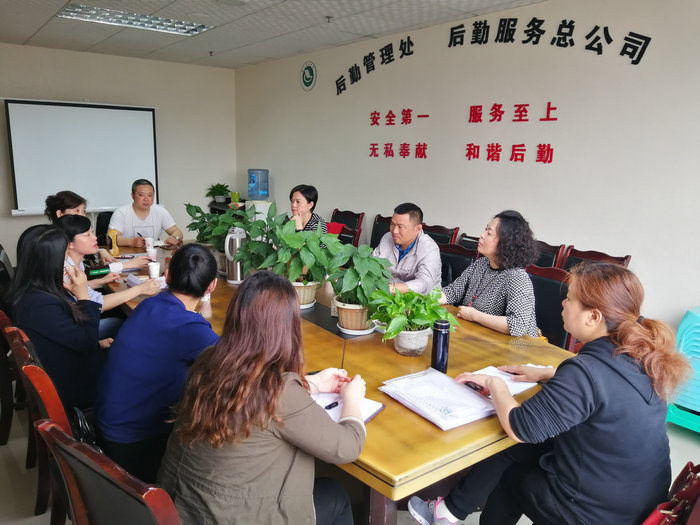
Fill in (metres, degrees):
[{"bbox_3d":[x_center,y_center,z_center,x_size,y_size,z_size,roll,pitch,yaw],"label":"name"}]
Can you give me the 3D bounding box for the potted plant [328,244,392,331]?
[{"bbox_3d":[0.051,0.111,2.621,0.300,0.380,0.300,2,12,1],"label":"potted plant"}]

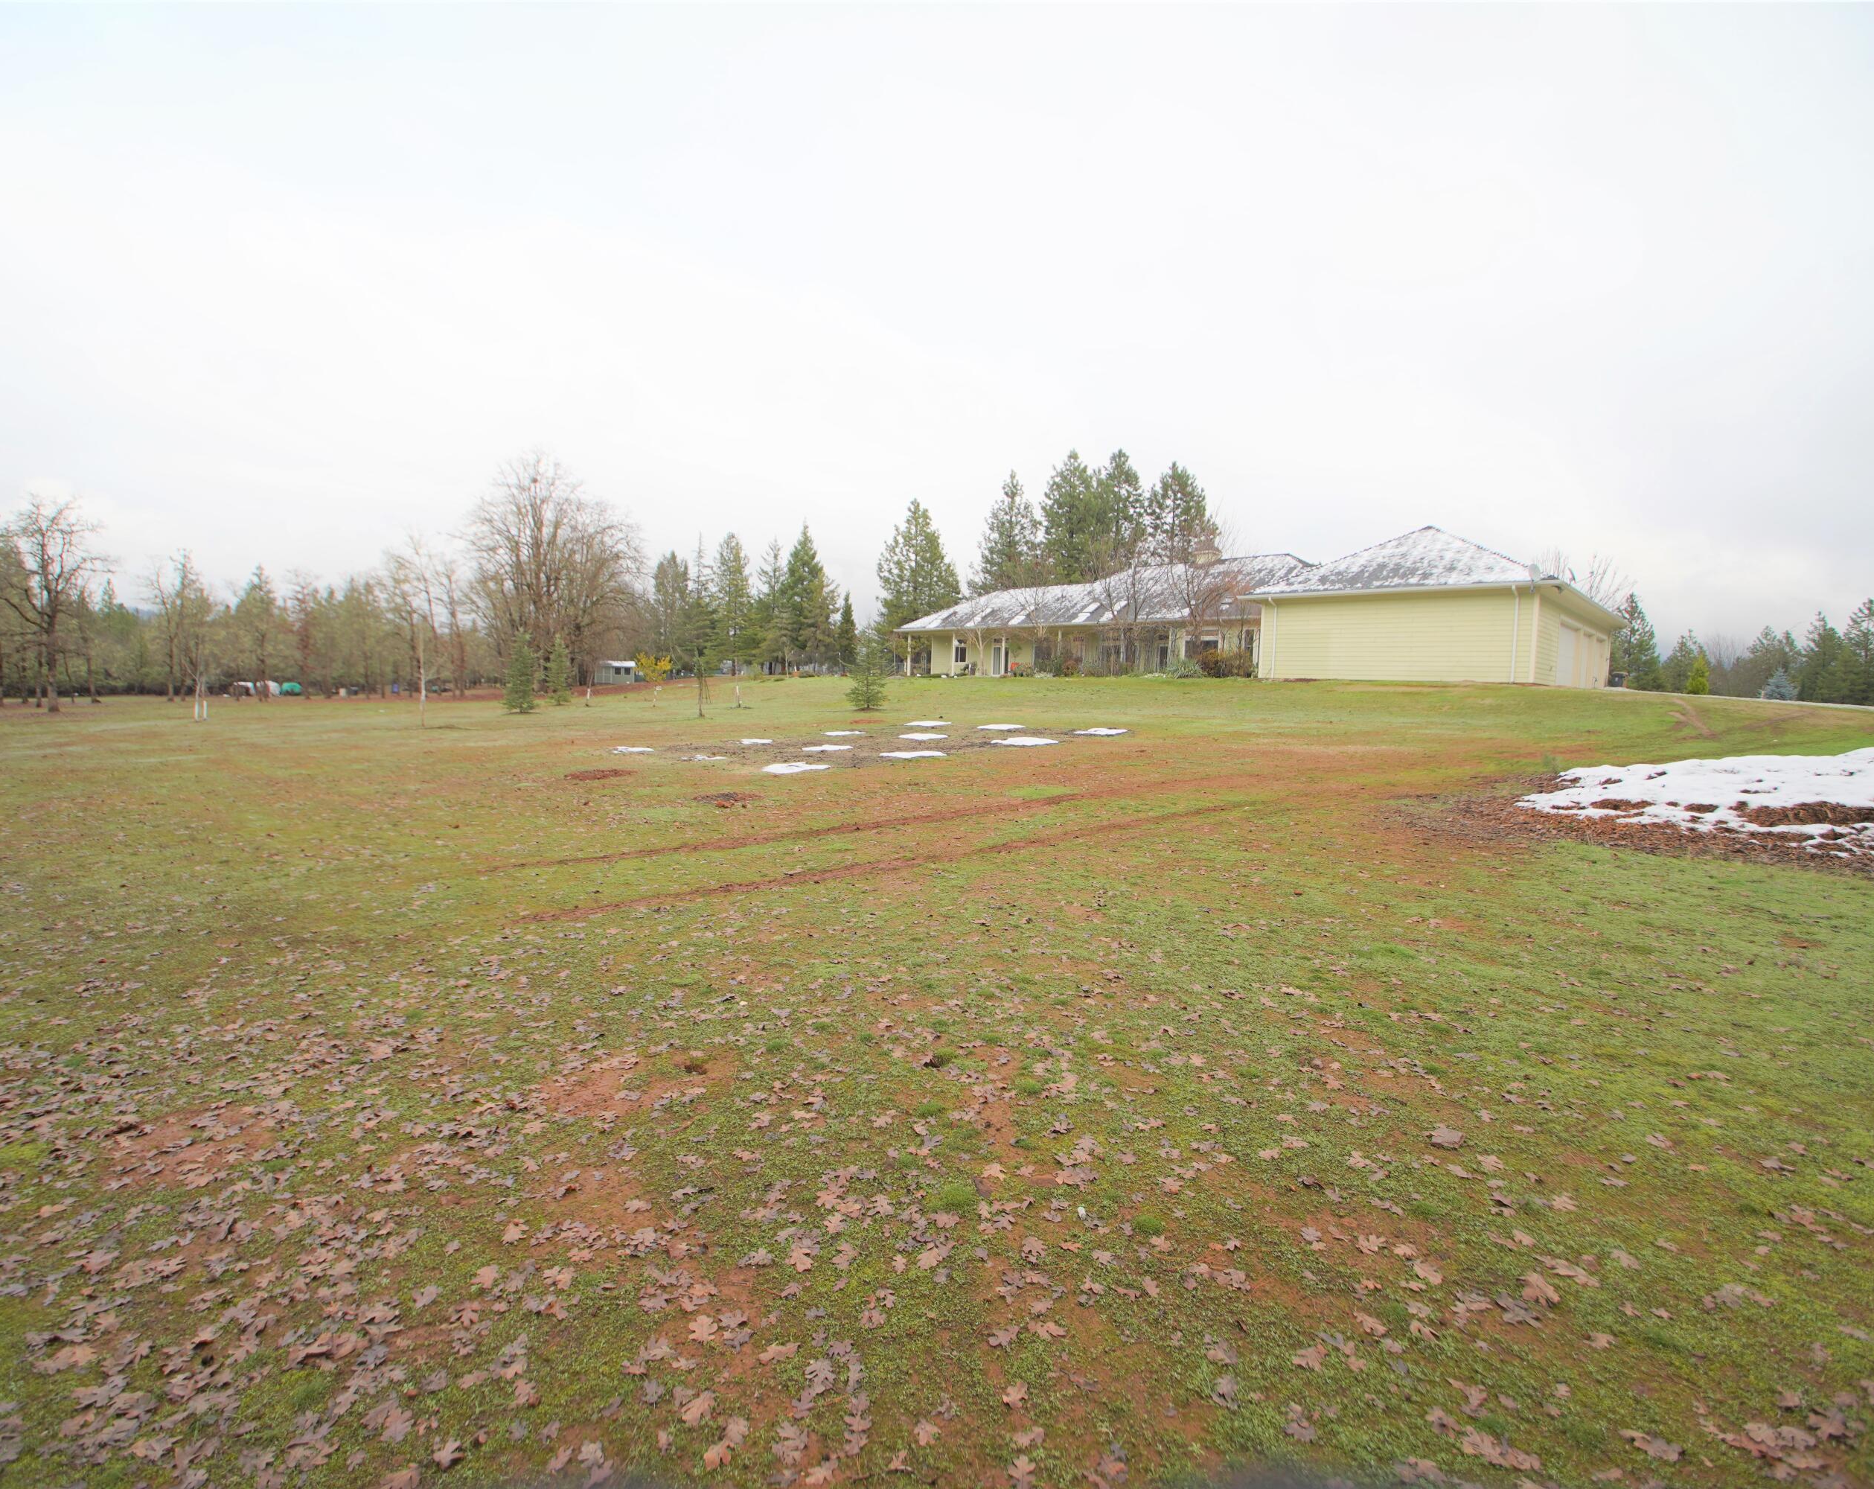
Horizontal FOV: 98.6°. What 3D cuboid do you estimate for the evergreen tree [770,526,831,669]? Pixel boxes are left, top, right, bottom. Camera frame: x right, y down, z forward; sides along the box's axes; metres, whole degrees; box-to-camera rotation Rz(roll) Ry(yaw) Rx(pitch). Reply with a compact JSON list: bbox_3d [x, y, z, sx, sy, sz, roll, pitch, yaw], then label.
[{"bbox_3d":[-12.005,-12.719,71.491,5.600,13.010,5.600,1,4,0],"label":"evergreen tree"}]

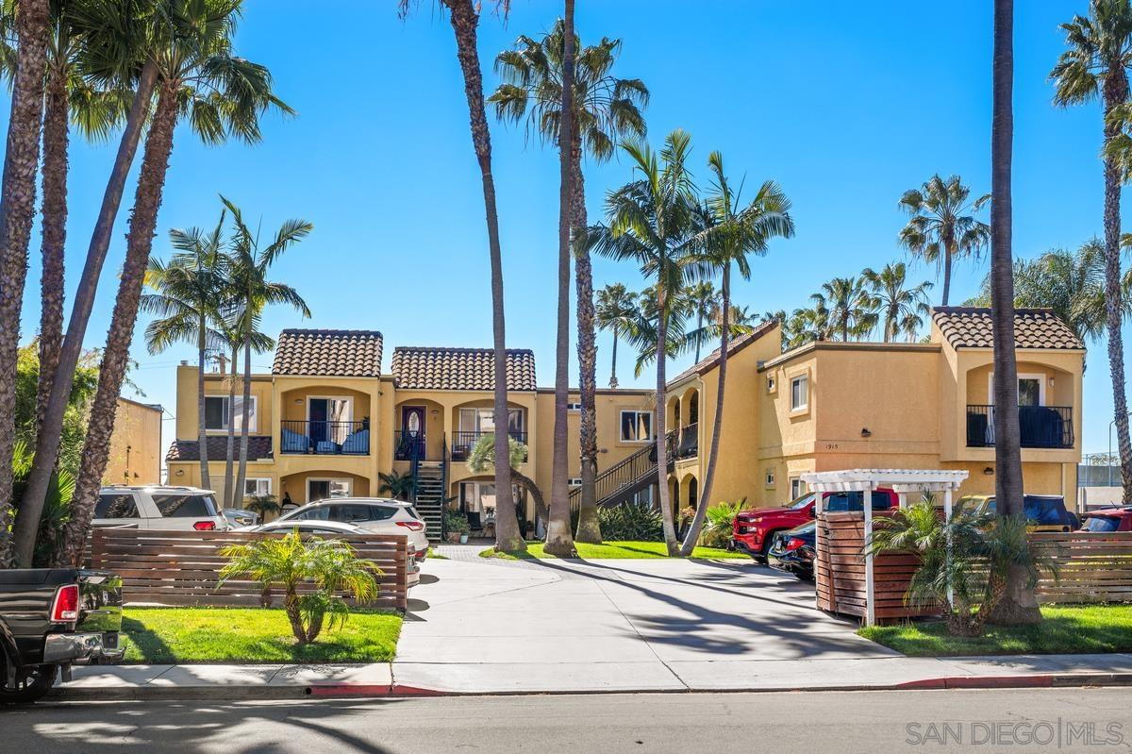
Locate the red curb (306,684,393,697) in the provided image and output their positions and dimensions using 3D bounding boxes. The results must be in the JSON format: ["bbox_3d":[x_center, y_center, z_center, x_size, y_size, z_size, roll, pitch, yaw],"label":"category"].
[{"bbox_3d":[-2.526,3.659,15.400,1.020,0.140,0.180,1,-3,-7],"label":"red curb"}]

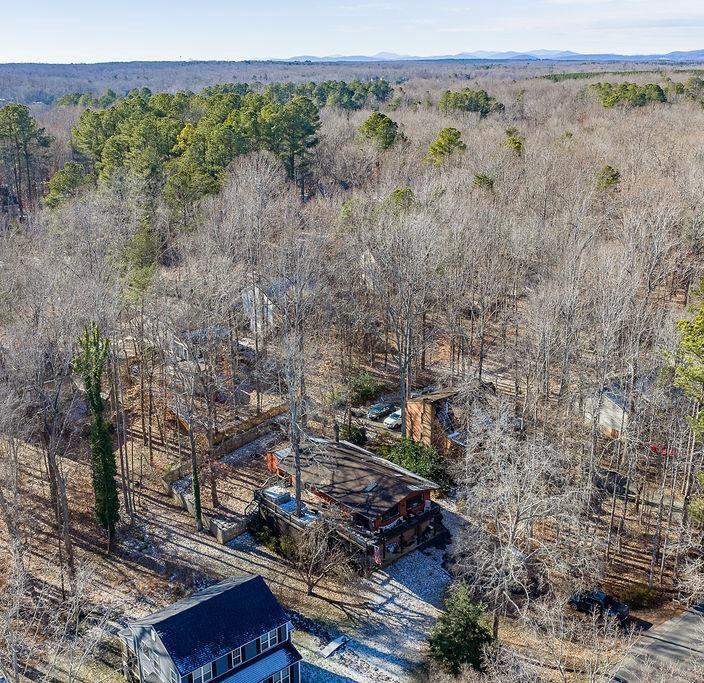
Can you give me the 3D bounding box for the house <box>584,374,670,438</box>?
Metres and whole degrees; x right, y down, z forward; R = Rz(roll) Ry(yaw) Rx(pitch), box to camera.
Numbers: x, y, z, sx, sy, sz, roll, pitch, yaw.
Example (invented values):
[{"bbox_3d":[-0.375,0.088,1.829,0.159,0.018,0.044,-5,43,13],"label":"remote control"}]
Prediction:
[{"bbox_3d":[42.665,9.048,124.315,13.000,6.600,7.200,-16,25,-38],"label":"house"}]

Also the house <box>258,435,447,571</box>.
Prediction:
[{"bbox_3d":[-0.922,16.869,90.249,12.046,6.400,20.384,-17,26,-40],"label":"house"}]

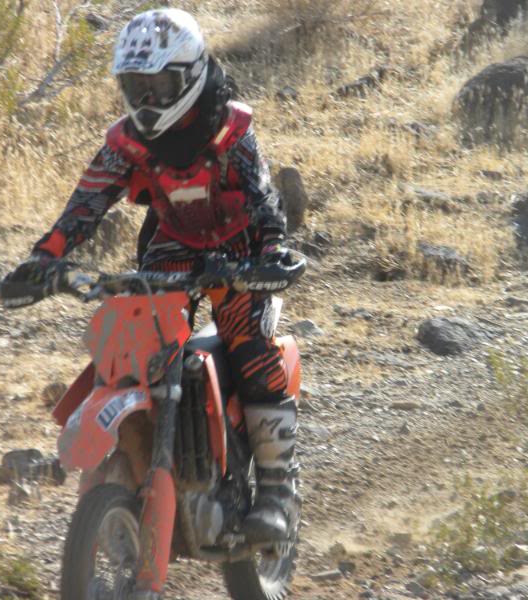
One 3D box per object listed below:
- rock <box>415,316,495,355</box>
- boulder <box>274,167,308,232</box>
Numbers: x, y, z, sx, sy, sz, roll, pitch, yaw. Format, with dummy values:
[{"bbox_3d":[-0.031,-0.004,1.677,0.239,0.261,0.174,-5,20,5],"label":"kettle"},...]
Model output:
[{"bbox_3d":[0.717,0.137,22.500,0.290,0.150,0.230,0,5,0],"label":"rock"},{"bbox_3d":[0.119,-0.435,26.000,0.160,0.290,0.170,0,5,0],"label":"boulder"}]

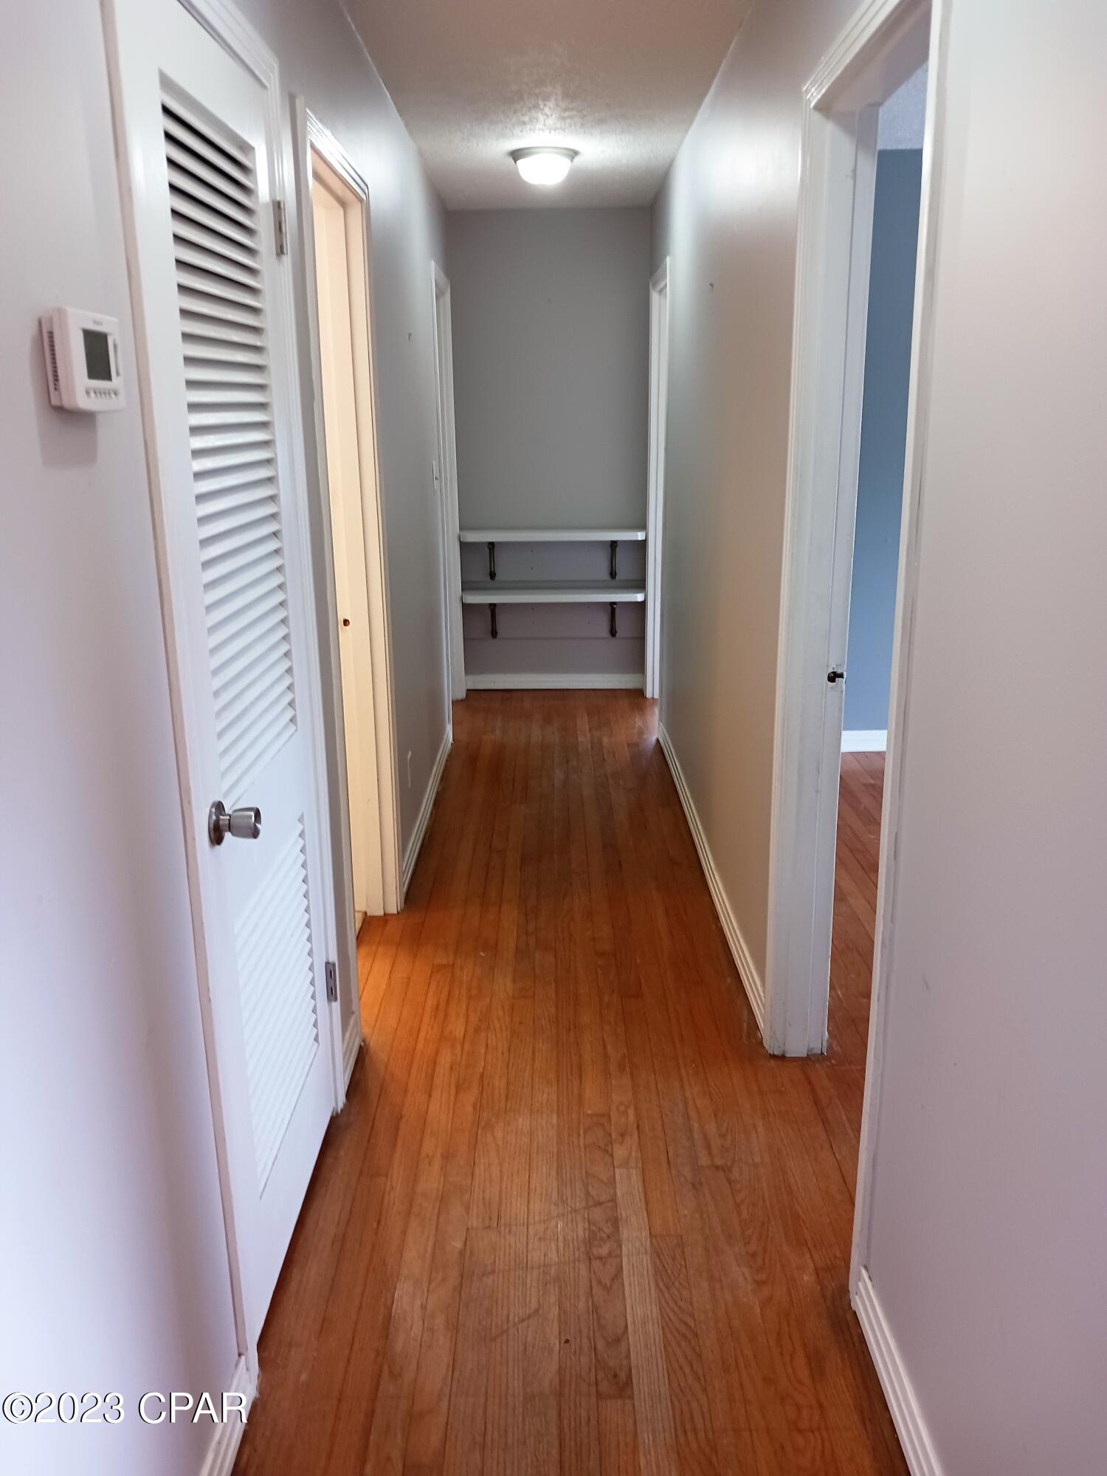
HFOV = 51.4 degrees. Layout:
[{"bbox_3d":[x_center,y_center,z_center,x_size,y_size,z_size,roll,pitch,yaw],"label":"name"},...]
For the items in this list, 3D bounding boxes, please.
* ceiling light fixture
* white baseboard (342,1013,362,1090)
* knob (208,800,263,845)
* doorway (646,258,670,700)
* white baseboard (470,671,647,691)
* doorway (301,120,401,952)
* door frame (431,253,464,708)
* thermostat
[{"bbox_3d":[-0.033,-2.195,4.436,0.257,0.110,0.257,-1,16,0],"label":"ceiling light fixture"},{"bbox_3d":[-0.477,0.750,2.685,0.018,0.090,0.220,-1,16,0],"label":"white baseboard"},{"bbox_3d":[-0.469,0.126,1.699,0.066,0.063,0.063,-1,16,0],"label":"knob"},{"bbox_3d":[0.548,-1.105,5.474,0.130,2.090,0.880,-1,16,0],"label":"doorway"},{"bbox_3d":[0.005,-0.305,6.337,0.985,0.090,0.018,-1,16,0],"label":"white baseboard"},{"bbox_3d":[-0.548,-0.363,2.942,0.130,2.090,0.860,-1,16,0],"label":"doorway"},{"bbox_3d":[-0.557,-1.088,5.470,0.130,2.090,0.880,-1,16,0],"label":"door frame"},{"bbox_3d":[-0.489,-0.392,1.202,0.033,0.096,0.130,-1,16,0],"label":"thermostat"}]

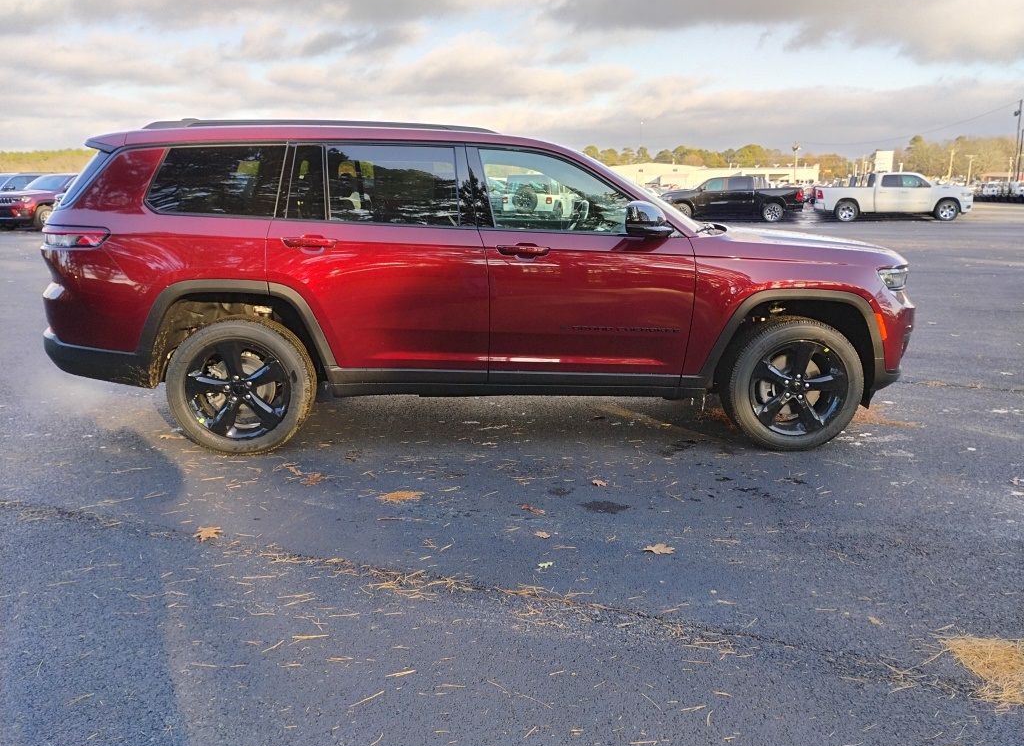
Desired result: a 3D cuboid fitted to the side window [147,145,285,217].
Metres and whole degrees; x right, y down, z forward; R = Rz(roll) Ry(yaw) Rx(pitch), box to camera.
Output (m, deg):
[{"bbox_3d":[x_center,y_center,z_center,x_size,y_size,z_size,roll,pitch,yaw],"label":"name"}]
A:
[{"bbox_3d":[-1.529,-1.001,4.301,0.670,0.360,0.110,0,13,-4],"label":"side window"}]

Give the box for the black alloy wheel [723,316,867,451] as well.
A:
[{"bbox_3d":[1.606,0.062,4.763,0.770,0.770,0.265,0,13,-4],"label":"black alloy wheel"}]

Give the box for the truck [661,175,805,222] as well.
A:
[{"bbox_3d":[9.520,-7.620,36.200,5.920,1.970,2.080,2,13,7],"label":"truck"}]

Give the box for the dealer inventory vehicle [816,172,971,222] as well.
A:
[{"bbox_3d":[16.200,-7.520,35.350,6.140,1.970,2.080,4,13,16],"label":"dealer inventory vehicle"}]

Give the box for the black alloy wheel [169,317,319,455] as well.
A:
[{"bbox_3d":[-1.479,0.069,4.571,0.770,0.770,0.265,0,13,-4],"label":"black alloy wheel"}]

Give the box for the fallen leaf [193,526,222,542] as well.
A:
[{"bbox_3d":[-1.299,0.684,3.537,0.122,0.020,0.115,-4,14,-21],"label":"fallen leaf"}]

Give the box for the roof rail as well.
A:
[{"bbox_3d":[-1.033,-1.336,4.503,1.890,0.075,0.070,0,13,-4],"label":"roof rail"}]

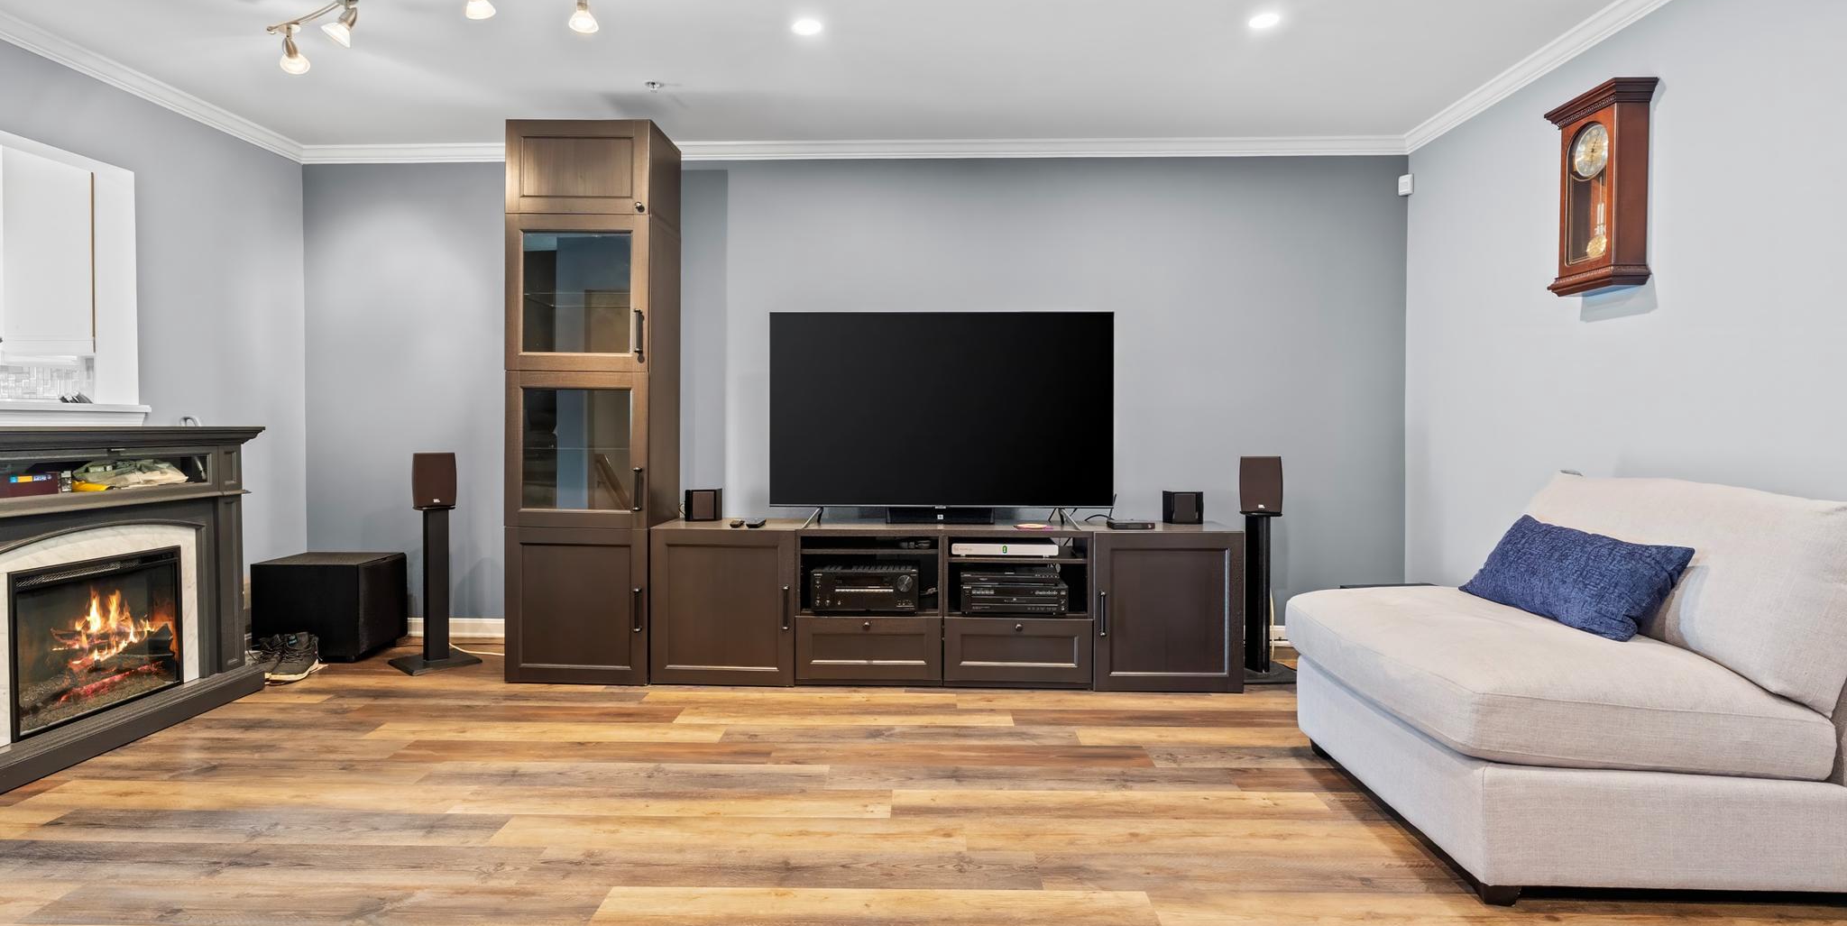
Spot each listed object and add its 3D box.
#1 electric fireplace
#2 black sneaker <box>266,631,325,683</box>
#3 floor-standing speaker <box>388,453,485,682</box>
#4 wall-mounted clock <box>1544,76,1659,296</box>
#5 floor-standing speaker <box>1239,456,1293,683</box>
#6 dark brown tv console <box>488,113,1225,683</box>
[{"bbox_3d":[-2.843,0.576,2.767,0.170,0.515,0.605,0,1,-3],"label":"electric fireplace"},{"bbox_3d":[-2.686,0.837,3.504,0.112,0.132,0.290,0,2,-22],"label":"black sneaker"},{"bbox_3d":[-2.202,0.428,3.699,0.300,0.943,0.320,-1,2,-41],"label":"floor-standing speaker"},{"bbox_3d":[2.254,-0.898,2.751,0.140,0.640,0.300,0,1,2],"label":"wall-mounted clock"},{"bbox_3d":[1.476,0.446,3.584,0.300,0.944,0.320,1,2,13],"label":"floor-standing speaker"},{"bbox_3d":[-0.204,-0.238,3.519,3.000,2.300,0.420,0,1,2],"label":"dark brown tv console"}]

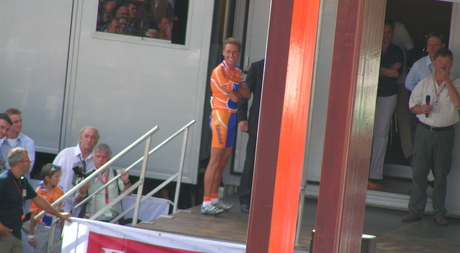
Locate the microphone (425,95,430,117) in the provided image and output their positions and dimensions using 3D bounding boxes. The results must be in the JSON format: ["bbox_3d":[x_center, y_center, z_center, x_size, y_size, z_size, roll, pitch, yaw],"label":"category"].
[{"bbox_3d":[2.008,-0.206,51.200,0.050,0.235,0.050,2,8,-10],"label":"microphone"}]

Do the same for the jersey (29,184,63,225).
[{"bbox_3d":[-1.846,0.780,50.600,0.360,0.430,0.230,2,9,-25],"label":"jersey"}]

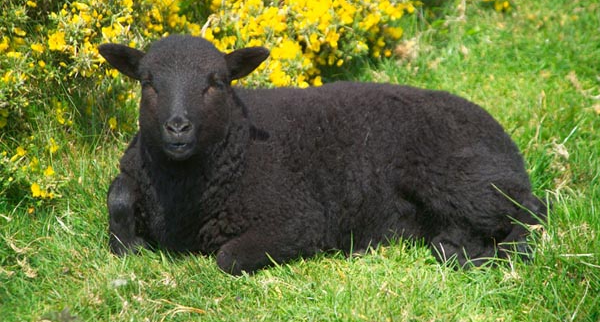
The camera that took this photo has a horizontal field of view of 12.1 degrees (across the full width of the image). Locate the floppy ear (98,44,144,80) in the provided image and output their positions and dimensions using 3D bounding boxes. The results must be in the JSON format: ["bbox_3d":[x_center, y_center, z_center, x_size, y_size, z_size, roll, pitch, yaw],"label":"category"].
[{"bbox_3d":[-0.276,-0.154,4.380,0.072,0.053,0.032,2,14,10],"label":"floppy ear"}]

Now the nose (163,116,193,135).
[{"bbox_3d":[-0.182,-0.053,4.240,0.043,0.031,0.028,1,14,4],"label":"nose"}]

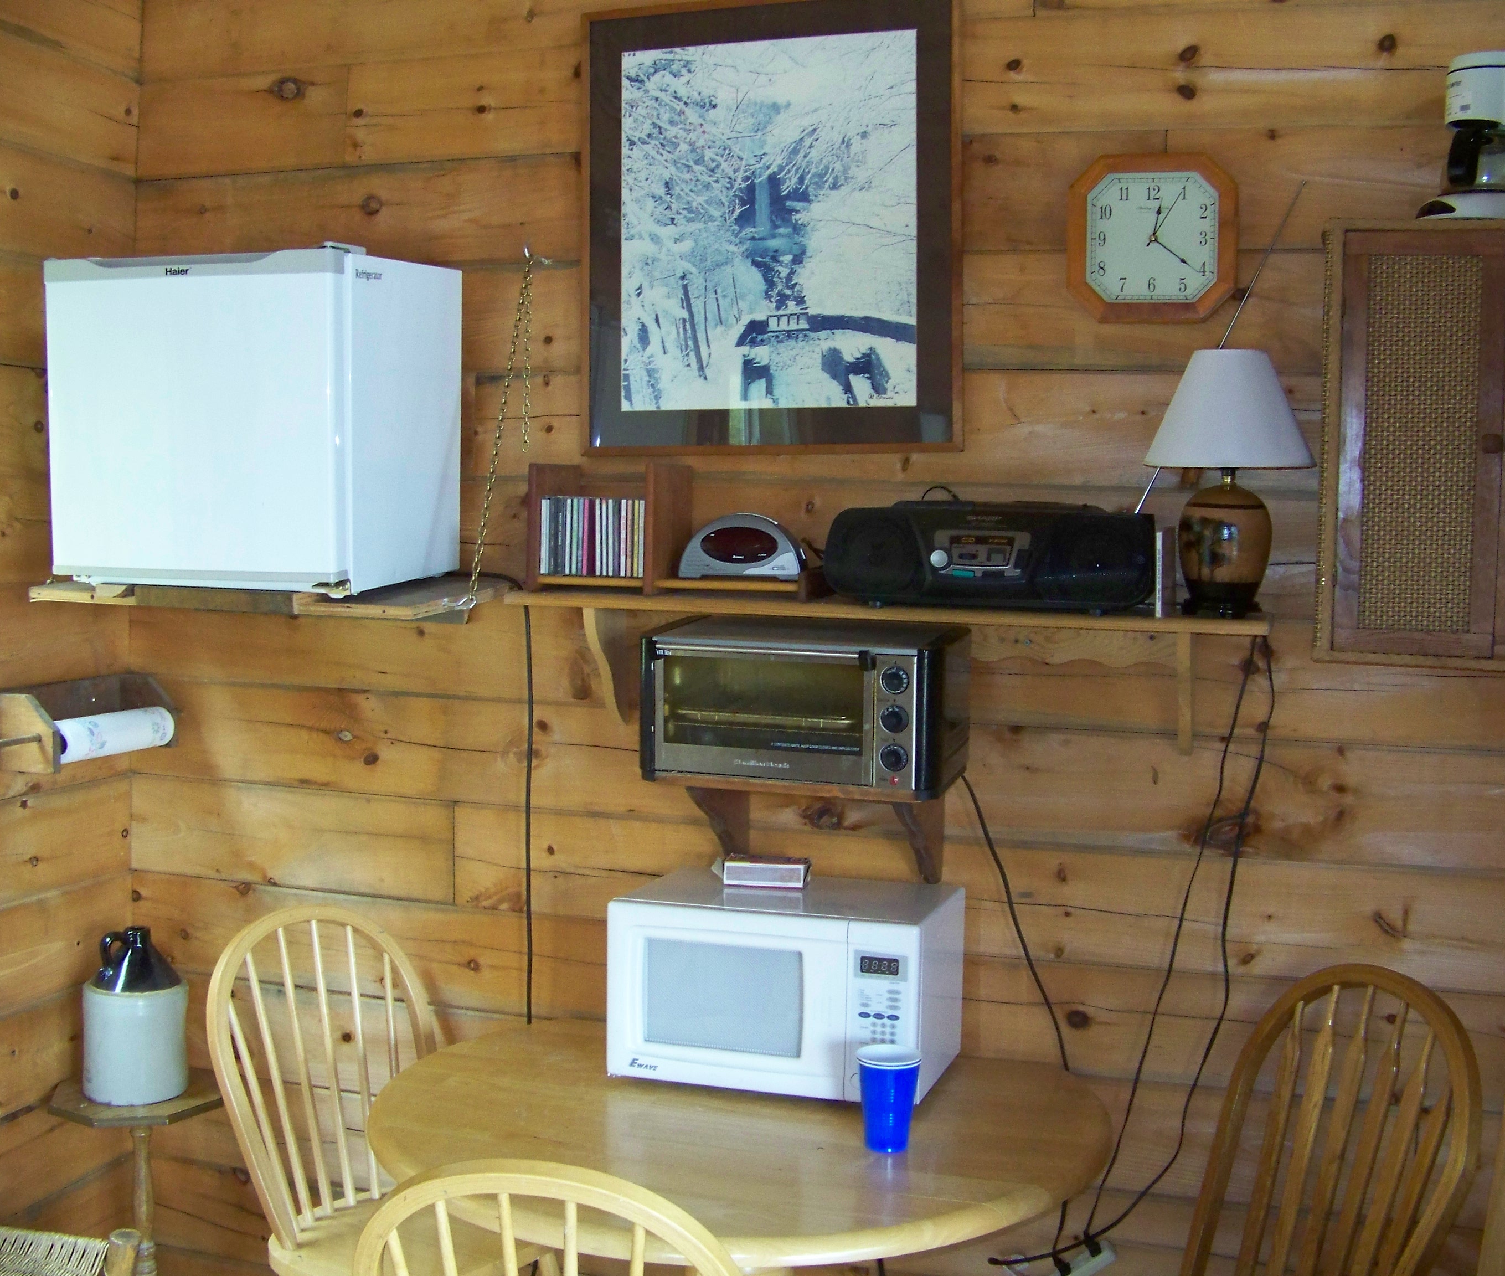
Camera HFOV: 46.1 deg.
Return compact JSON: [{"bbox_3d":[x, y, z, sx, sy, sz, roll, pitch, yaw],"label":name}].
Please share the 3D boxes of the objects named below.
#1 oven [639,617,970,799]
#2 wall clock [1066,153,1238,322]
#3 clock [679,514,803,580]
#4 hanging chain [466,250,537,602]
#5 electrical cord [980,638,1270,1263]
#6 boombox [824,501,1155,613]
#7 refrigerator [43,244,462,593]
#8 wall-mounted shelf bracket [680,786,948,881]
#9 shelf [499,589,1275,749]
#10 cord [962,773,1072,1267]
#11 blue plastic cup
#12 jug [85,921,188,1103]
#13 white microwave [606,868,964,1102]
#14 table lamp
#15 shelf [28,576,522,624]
[{"bbox_3d":[0.090,0.102,2.725,0.447,0.220,0.320,2,4,18],"label":"oven"},{"bbox_3d":[0.611,-0.612,2.714,0.253,0.253,0.040,2,4,18],"label":"wall clock"},{"bbox_3d":[-0.006,-0.145,2.817,0.203,0.100,0.090,2,4,18],"label":"clock"},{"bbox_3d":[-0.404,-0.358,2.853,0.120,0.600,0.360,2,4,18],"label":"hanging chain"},{"bbox_3d":[0.585,0.507,2.763,0.408,1.042,0.080,2,4,18],"label":"electrical cord"},{"bbox_3d":[0.369,-0.124,2.690,0.480,0.156,0.210,2,4,18],"label":"boombox"},{"bbox_3d":[-0.767,-0.339,2.767,0.487,0.500,0.460,3,8,13],"label":"refrigerator"},{"bbox_3d":[0.102,0.311,2.771,0.350,0.190,0.315,2,4,18],"label":"wall-mounted shelf bracket"},{"bbox_3d":[0.197,0.056,2.800,1.190,0.218,0.210,2,4,18],"label":"shelf"},{"bbox_3d":[0.415,0.622,2.806,0.210,0.800,0.080,2,4,18],"label":"cord"},{"bbox_3d":[0.181,0.609,2.331,0.090,0.126,0.090,1,4,0],"label":"blue plastic cup"},{"bbox_3d":[-1.074,0.646,3.077,0.174,0.282,0.174,4,5,35],"label":"jug"},{"bbox_3d":[0.059,0.516,2.662,0.464,0.266,0.320,2,4,18],"label":"white microwave"},{"bbox_3d":[0.691,-0.225,2.562,0.252,0.380,0.252,2,4,18],"label":"table lamp"},{"bbox_3d":[-0.710,-0.060,2.873,0.599,0.050,0.620,2,4,18],"label":"shelf"}]

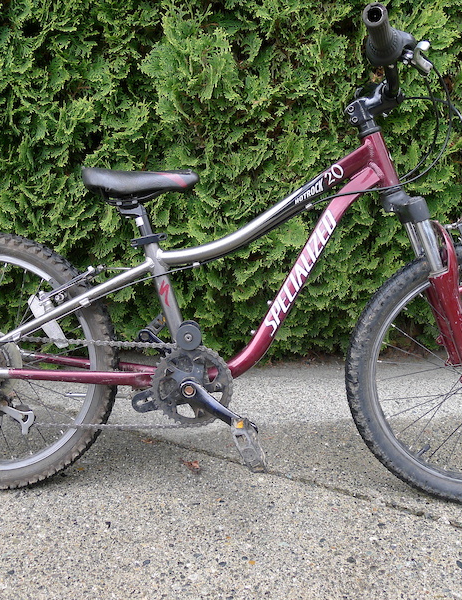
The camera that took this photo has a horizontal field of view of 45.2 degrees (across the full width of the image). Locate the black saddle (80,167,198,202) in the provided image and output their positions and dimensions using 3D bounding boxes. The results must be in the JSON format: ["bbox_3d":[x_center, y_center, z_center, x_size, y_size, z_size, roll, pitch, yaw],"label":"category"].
[{"bbox_3d":[-0.165,-0.209,1.021,0.217,0.066,0.145,1,6,3],"label":"black saddle"}]

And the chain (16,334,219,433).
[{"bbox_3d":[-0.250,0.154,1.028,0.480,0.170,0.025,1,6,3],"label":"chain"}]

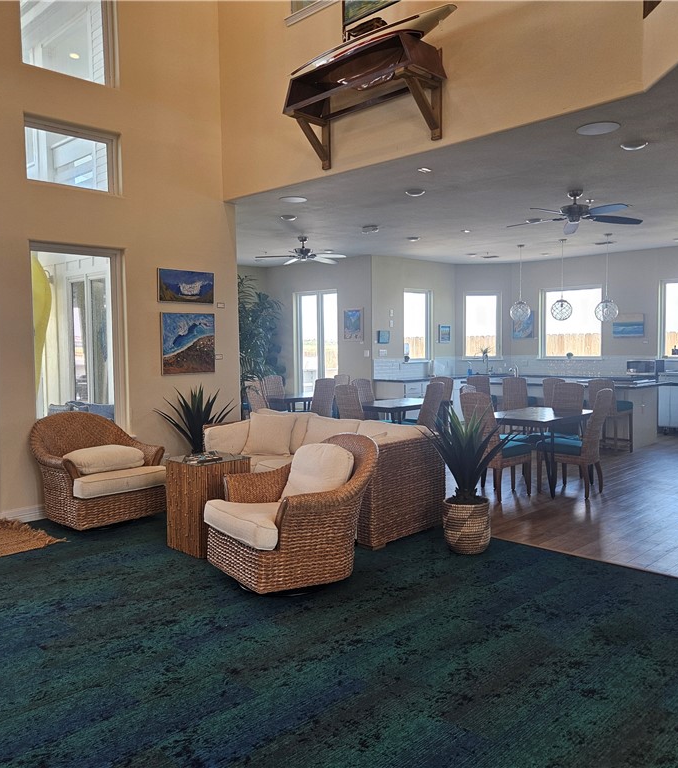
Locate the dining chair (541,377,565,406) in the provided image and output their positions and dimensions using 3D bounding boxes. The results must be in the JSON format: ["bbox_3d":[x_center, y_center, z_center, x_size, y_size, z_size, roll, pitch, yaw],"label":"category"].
[{"bbox_3d":[3.123,0.397,9.405,0.570,1.010,0.460,-4,5,-45],"label":"dining chair"}]

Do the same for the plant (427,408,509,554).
[{"bbox_3d":[0.947,0.689,4.982,0.640,1.050,0.640,0,3,11],"label":"plant"}]

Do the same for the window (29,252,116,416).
[{"bbox_3d":[-2.418,-0.368,6.371,0.890,1.800,0.100,-4,5,-45],"label":"window"}]

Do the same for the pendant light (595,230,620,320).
[{"bbox_3d":[3.831,-1.505,9.676,0.340,1.260,0.340,3,5,44],"label":"pendant light"}]

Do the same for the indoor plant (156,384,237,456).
[{"bbox_3d":[-1.431,0.566,6.715,0.800,1.100,0.800,-4,5,-45],"label":"indoor plant"}]

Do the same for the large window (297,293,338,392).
[{"bbox_3d":[-0.407,-0.650,12.905,1.160,2.200,0.120,3,5,44],"label":"large window"}]

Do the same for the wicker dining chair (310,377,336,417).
[{"bbox_3d":[-0.402,0.448,9.698,0.610,1.050,0.470,3,5,45],"label":"wicker dining chair"}]

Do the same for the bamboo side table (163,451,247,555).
[{"bbox_3d":[-0.995,0.910,5.194,0.430,0.660,0.450,3,5,45],"label":"bamboo side table"}]

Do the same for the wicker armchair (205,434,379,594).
[{"bbox_3d":[-0.320,0.803,4.532,0.900,0.900,0.820,-3,4,-34],"label":"wicker armchair"}]

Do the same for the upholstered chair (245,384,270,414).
[{"bbox_3d":[-0.929,0.451,9.257,0.610,1.030,0.470,-4,5,-45],"label":"upholstered chair"}]

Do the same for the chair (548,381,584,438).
[{"bbox_3d":[2.667,0.511,7.995,0.470,1.050,0.610,1,4,33],"label":"chair"}]

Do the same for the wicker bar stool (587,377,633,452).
[{"bbox_3d":[3.608,0.424,9.121,0.460,1.020,0.600,3,5,44],"label":"wicker bar stool"}]

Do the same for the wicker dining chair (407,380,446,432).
[{"bbox_3d":[0.949,0.491,8.092,0.470,1.030,0.610,-4,5,-45],"label":"wicker dining chair"}]

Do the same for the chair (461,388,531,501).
[{"bbox_3d":[1.543,0.596,6.728,0.610,1.050,0.470,-4,4,-42],"label":"chair"}]

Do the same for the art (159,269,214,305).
[{"bbox_3d":[-1.547,-0.984,6.919,0.040,0.325,0.650,3,5,44],"label":"art"}]

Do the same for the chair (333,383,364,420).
[{"bbox_3d":[0.269,0.514,7.854,0.610,1.030,0.470,-4,5,-45],"label":"chair"}]

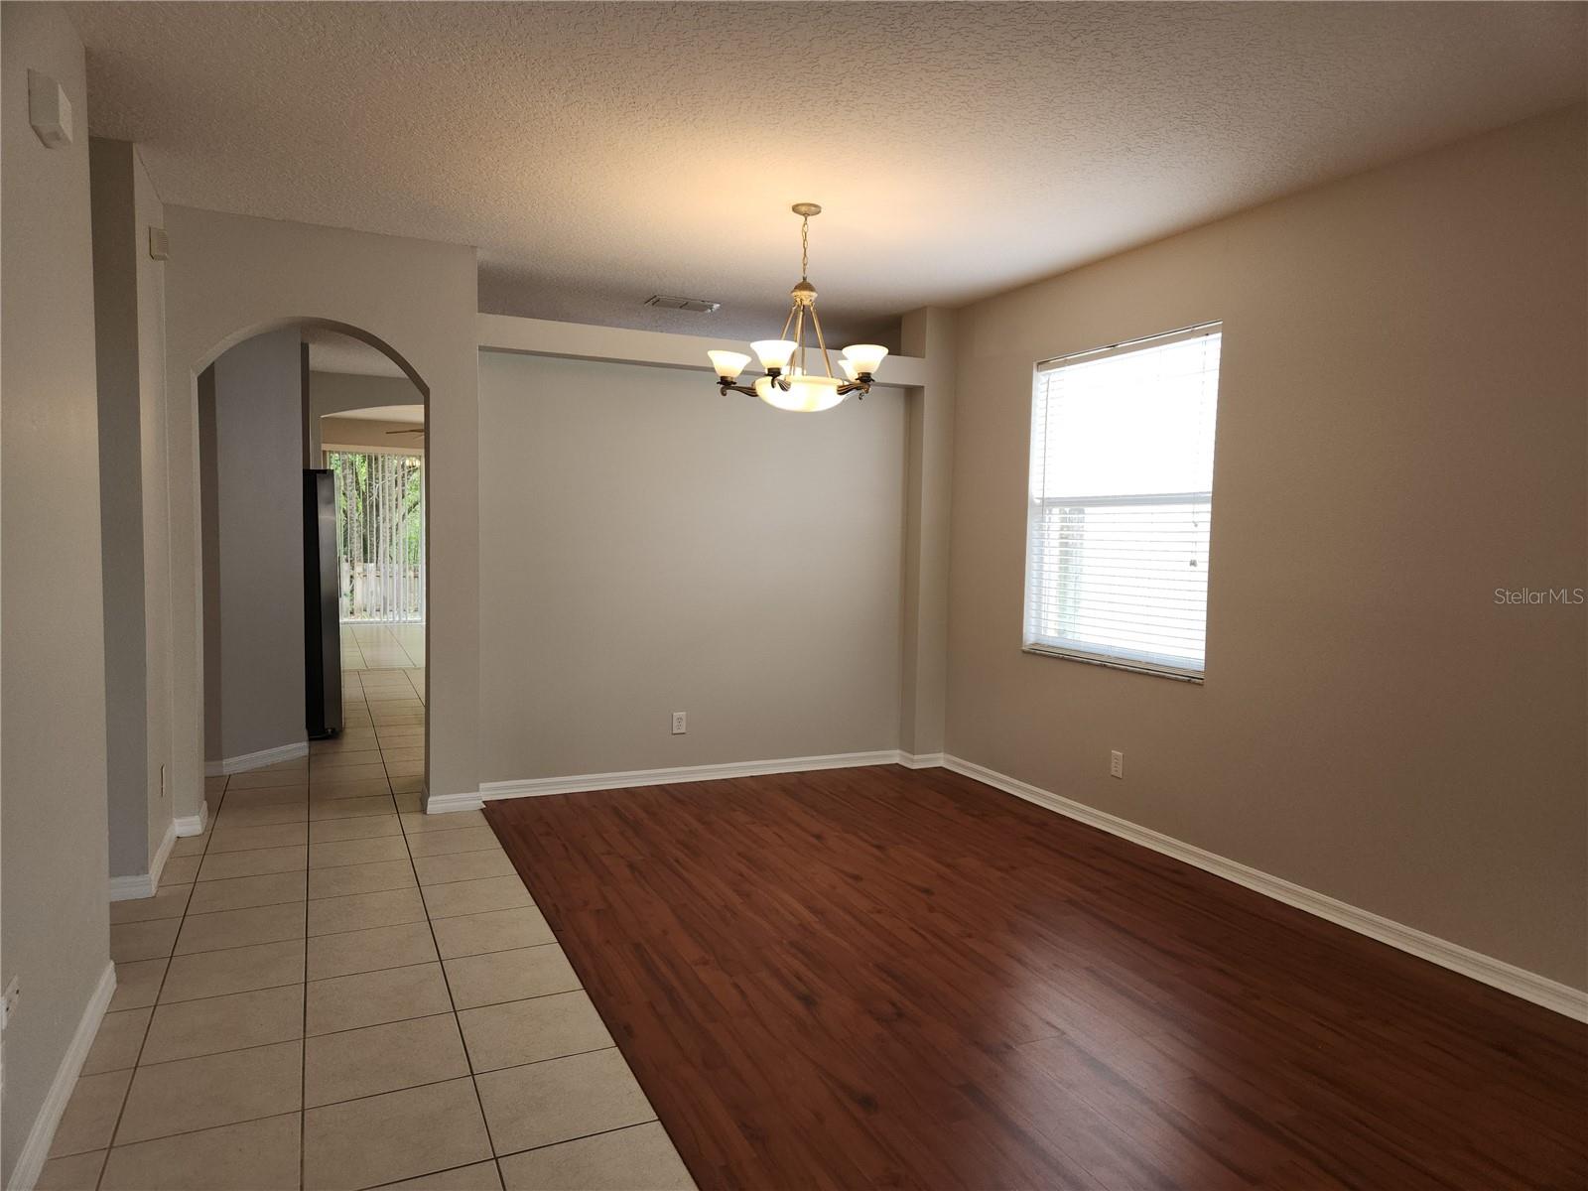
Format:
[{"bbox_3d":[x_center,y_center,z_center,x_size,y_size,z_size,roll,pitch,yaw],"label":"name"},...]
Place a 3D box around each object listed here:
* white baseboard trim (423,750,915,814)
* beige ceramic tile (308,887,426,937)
[{"bbox_3d":[-0.580,1.021,5.901,2.804,0.093,0.165,-1,4,-23],"label":"white baseboard trim"},{"bbox_3d":[-1.591,1.184,3.933,0.401,0.012,0.389,-1,4,-24],"label":"beige ceramic tile"}]

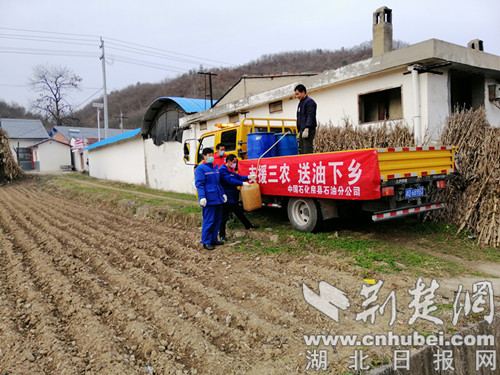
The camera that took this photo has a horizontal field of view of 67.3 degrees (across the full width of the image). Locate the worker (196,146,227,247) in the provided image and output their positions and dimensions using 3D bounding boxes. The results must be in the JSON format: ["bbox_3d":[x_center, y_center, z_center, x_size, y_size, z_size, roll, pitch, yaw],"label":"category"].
[{"bbox_3d":[-0.660,0.203,6.350,0.520,1.710,0.340,-4,3,-27],"label":"worker"}]

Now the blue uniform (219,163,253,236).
[{"bbox_3d":[-0.235,0.244,6.800,0.580,1.360,0.480,-1,3,24],"label":"blue uniform"}]

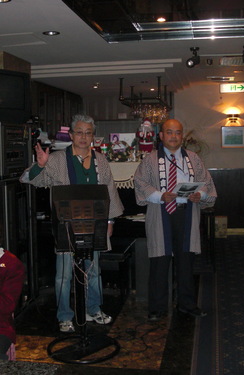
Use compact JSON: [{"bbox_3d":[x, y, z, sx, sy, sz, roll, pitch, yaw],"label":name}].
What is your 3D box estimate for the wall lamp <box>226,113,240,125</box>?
[{"bbox_3d":[1.713,-1.067,7.987,0.220,0.200,0.130,0,5,10],"label":"wall lamp"}]

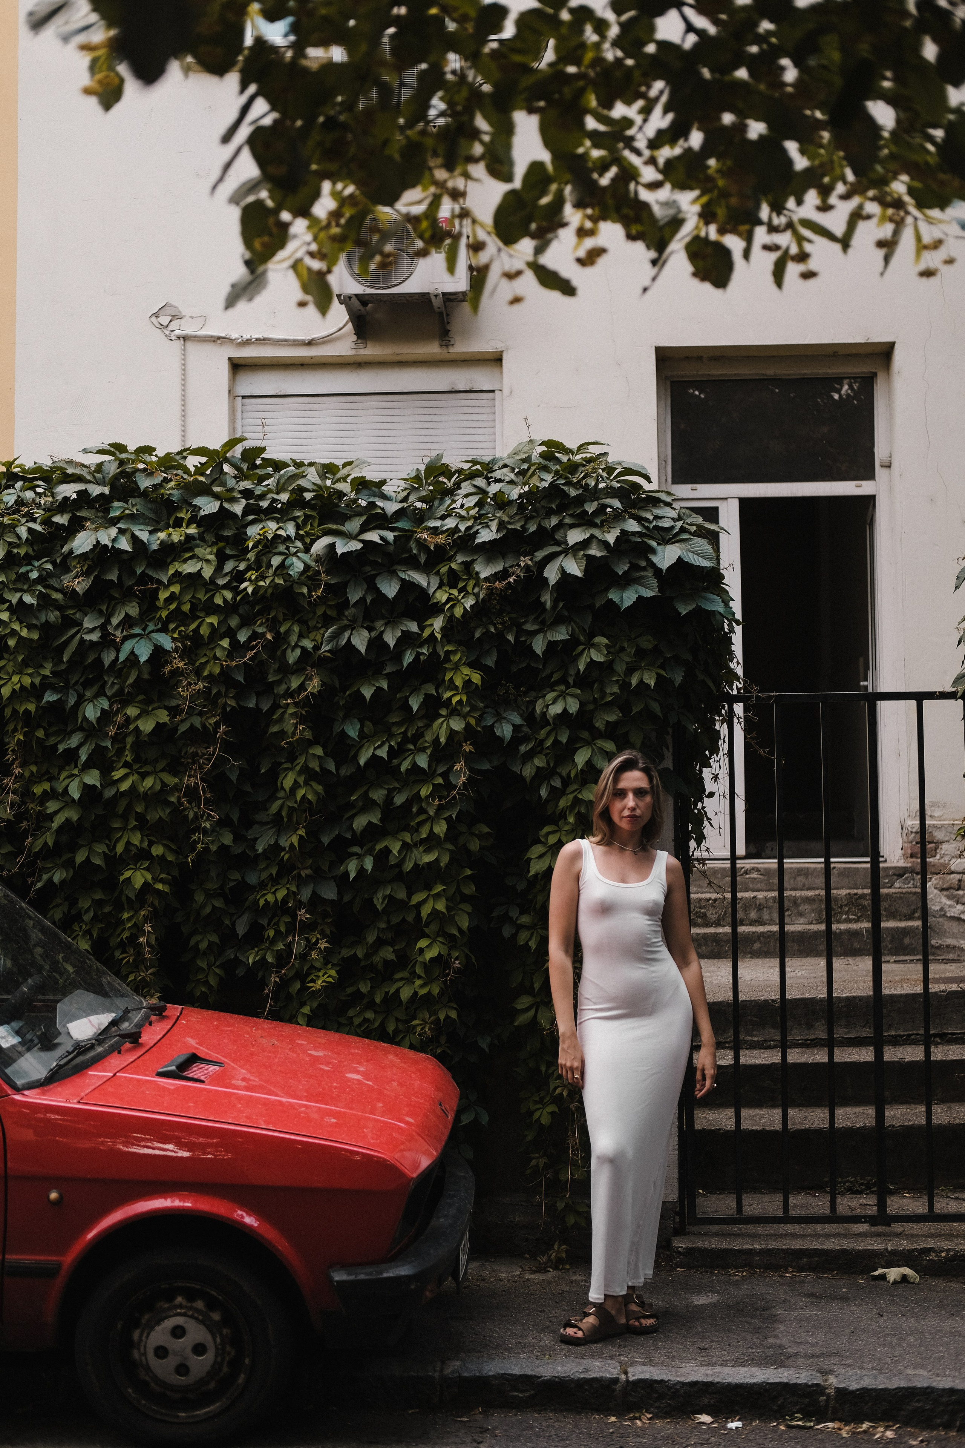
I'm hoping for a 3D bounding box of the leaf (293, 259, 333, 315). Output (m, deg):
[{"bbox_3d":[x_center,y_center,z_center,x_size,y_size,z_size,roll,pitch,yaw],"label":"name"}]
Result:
[{"bbox_3d":[-0.206,-0.532,2.600,0.045,0.068,0.025,0,-3,-17],"label":"leaf"}]

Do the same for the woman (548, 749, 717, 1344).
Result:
[{"bbox_3d":[0.436,0.934,6.220,0.490,1.705,0.330,-1,-3,-3],"label":"woman"}]

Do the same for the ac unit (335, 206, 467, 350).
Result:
[{"bbox_3d":[-0.448,-2.502,11.980,0.735,0.700,0.320,-1,-3,1],"label":"ac unit"}]

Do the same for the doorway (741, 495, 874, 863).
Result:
[{"bbox_3d":[1.860,-0.270,12.250,0.765,2.080,0.160,-1,-3,1],"label":"doorway"}]

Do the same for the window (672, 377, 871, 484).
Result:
[{"bbox_3d":[1.678,-1.694,12.300,1.190,0.630,0.090,-1,-3,1],"label":"window"}]

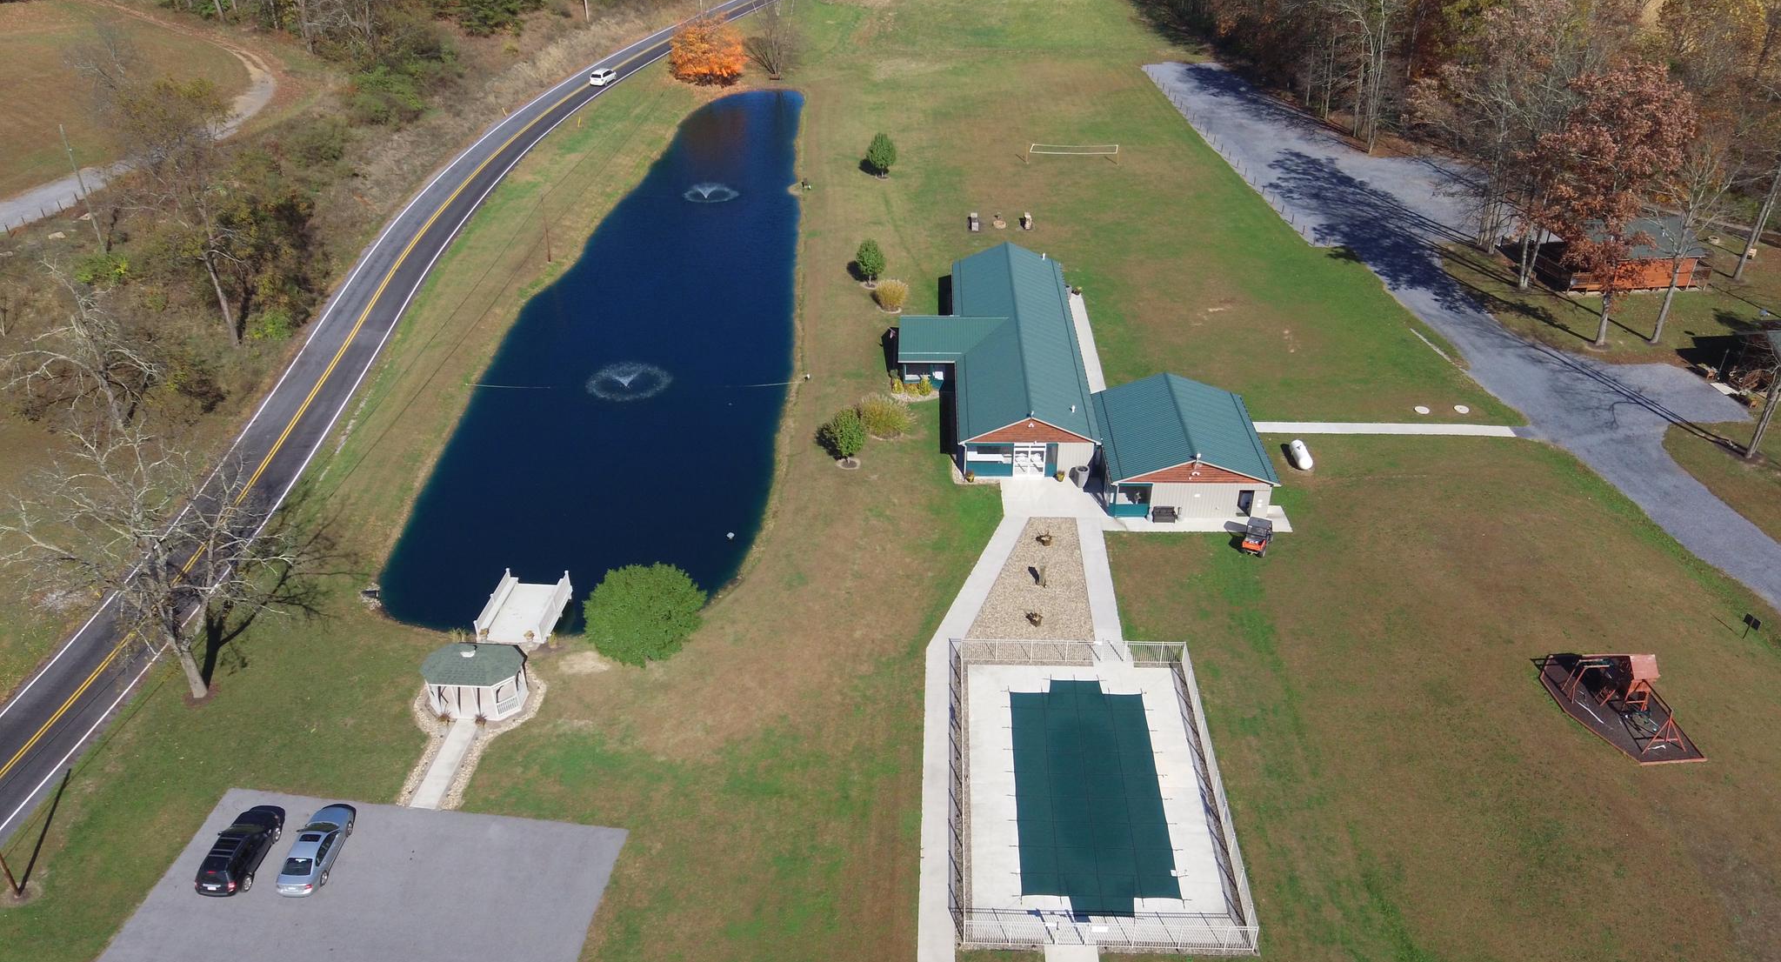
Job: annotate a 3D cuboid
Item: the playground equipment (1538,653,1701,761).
[{"bbox_3d":[39.038,10.869,54.414,5.800,3.200,7.700,-2,36,0],"label":"playground equipment"}]

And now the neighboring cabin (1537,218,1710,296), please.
[{"bbox_3d":[66.483,-20.997,93.716,12.300,5.000,7.000,-1,35,1],"label":"neighboring cabin"}]

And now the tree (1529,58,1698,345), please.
[{"bbox_3d":[55.594,-21.080,78.532,11.000,20.500,11.000,-1,35,0],"label":"tree"}]

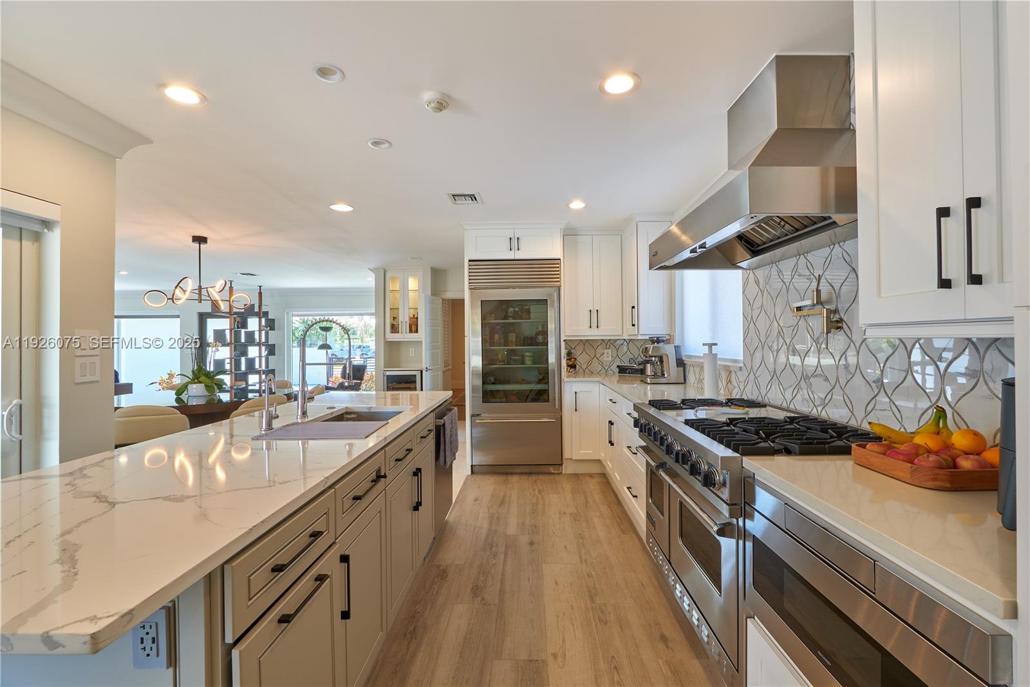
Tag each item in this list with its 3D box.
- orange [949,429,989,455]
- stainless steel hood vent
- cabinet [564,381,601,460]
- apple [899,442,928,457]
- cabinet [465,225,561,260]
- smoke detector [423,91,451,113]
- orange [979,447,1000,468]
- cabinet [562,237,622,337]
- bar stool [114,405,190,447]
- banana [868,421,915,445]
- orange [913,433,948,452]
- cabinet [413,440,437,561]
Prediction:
[{"bbox_3d":[1.345,0.290,1.270,0.077,0.072,0.077,-1,0,2],"label":"orange"},{"bbox_3d":[1.118,-0.832,2.057,0.605,0.757,1.220,-1,0,2],"label":"stainless steel hood vent"},{"bbox_3d":[0.672,0.756,4.516,0.355,0.780,0.580,-1,0,2],"label":"cabinet"},{"bbox_3d":[1.169,0.319,1.251,0.073,0.067,0.073,-1,0,2],"label":"apple"},{"bbox_3d":[-0.010,-1.007,4.535,0.950,0.350,0.580,-1,0,2],"label":"cabinet"},{"bbox_3d":[-0.385,-1.165,2.093,0.134,0.055,0.134,-1,0,2],"label":"smoke detector"},{"bbox_3d":[1.389,0.336,1.235,0.076,0.072,0.076,-1,0,2],"label":"orange"},{"bbox_3d":[0.837,-0.620,4.715,0.605,1.060,0.330,-1,0,2],"label":"cabinet"},{"bbox_3d":[-3.092,0.917,3.687,0.570,0.820,0.560,-1,0,-25],"label":"bar stool"},{"bbox_3d":[1.227,0.292,1.390,0.170,0.075,0.050,0,0,20],"label":"banana"},{"bbox_3d":[1.260,0.308,1.298,0.077,0.075,0.077,-1,0,2],"label":"orange"},{"bbox_3d":[-0.805,0.931,2.545,0.560,0.610,0.490,-1,0,2],"label":"cabinet"}]

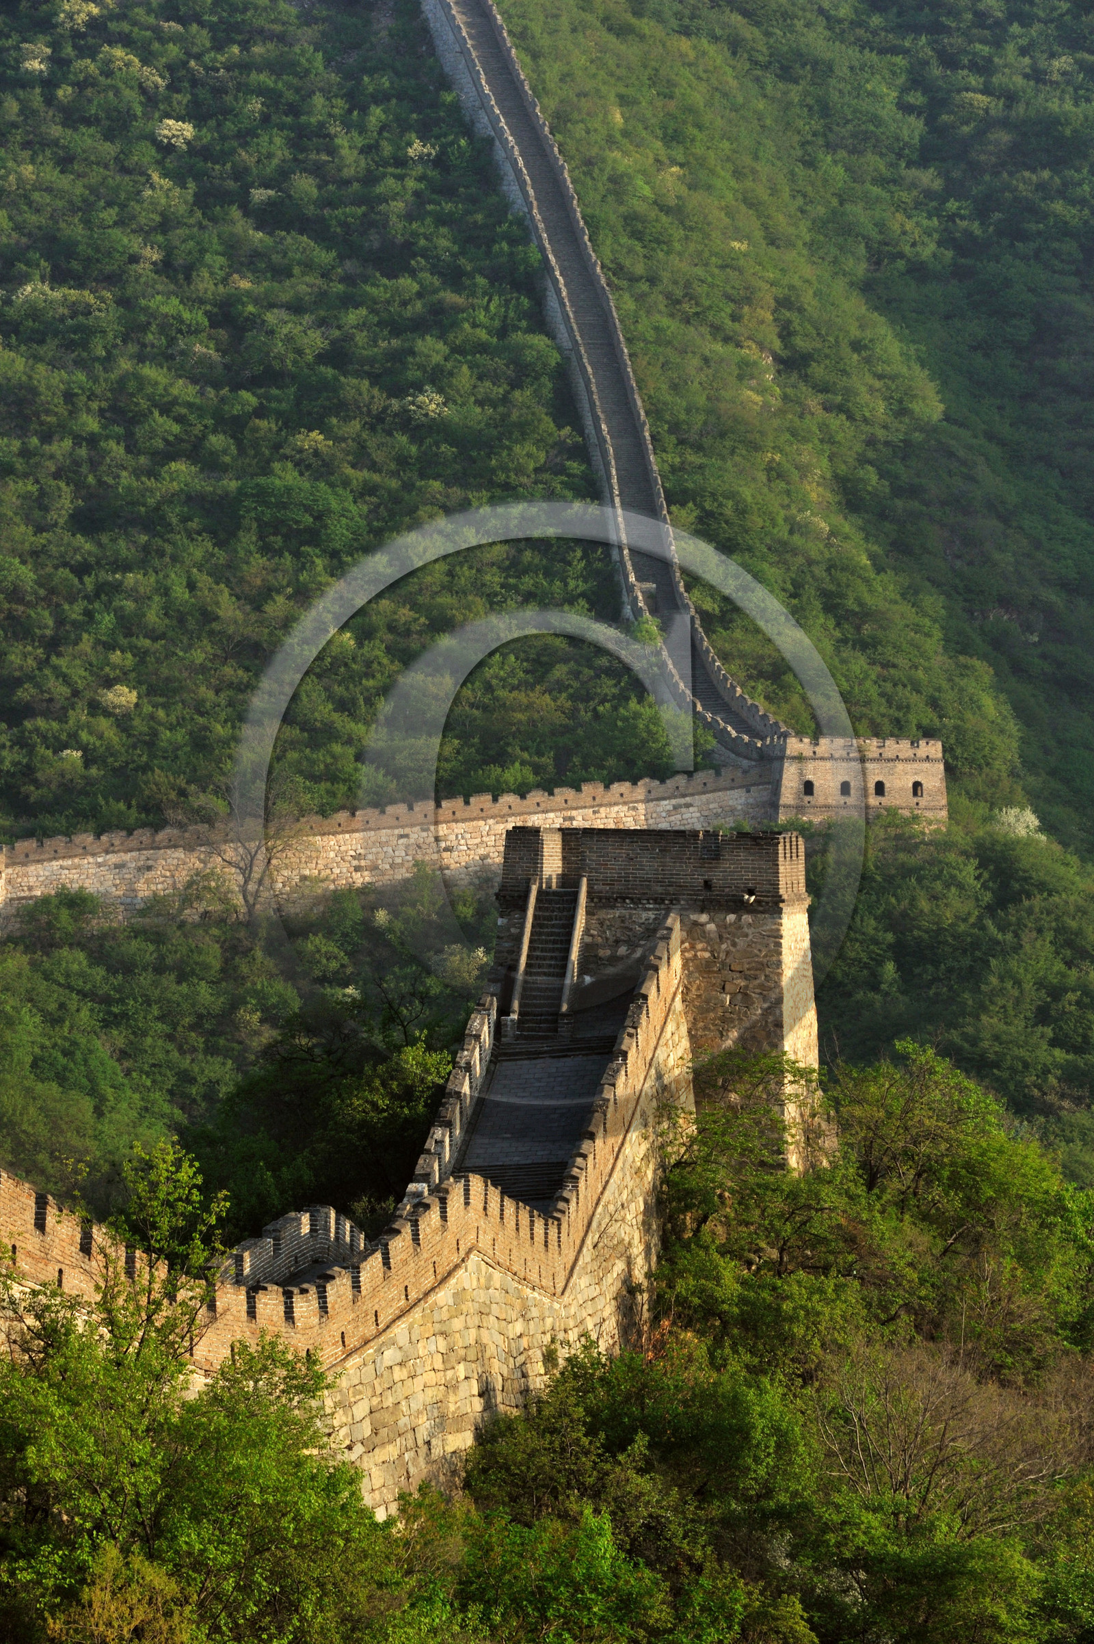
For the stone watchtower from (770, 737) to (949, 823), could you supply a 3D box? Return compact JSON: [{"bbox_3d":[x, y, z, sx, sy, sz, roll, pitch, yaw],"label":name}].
[{"bbox_3d":[23.650,-2.620,620.000,13.200,8.000,10.600,1,0,-10],"label":"stone watchtower"}]

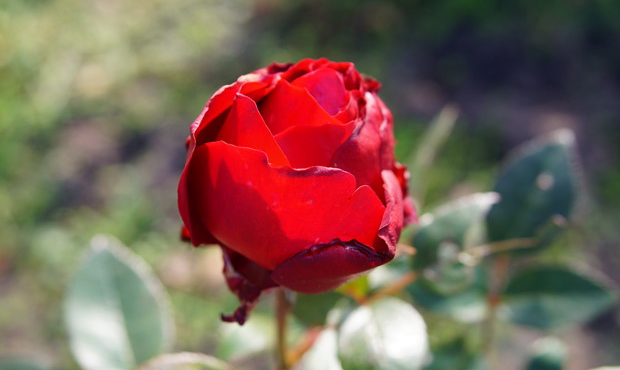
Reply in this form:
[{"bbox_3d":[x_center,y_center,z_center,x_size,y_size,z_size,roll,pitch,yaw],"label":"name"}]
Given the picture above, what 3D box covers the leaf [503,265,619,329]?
[{"bbox_3d":[0.119,0.054,0.370,0.054,0.028,0.020,0,23,0],"label":"leaf"}]

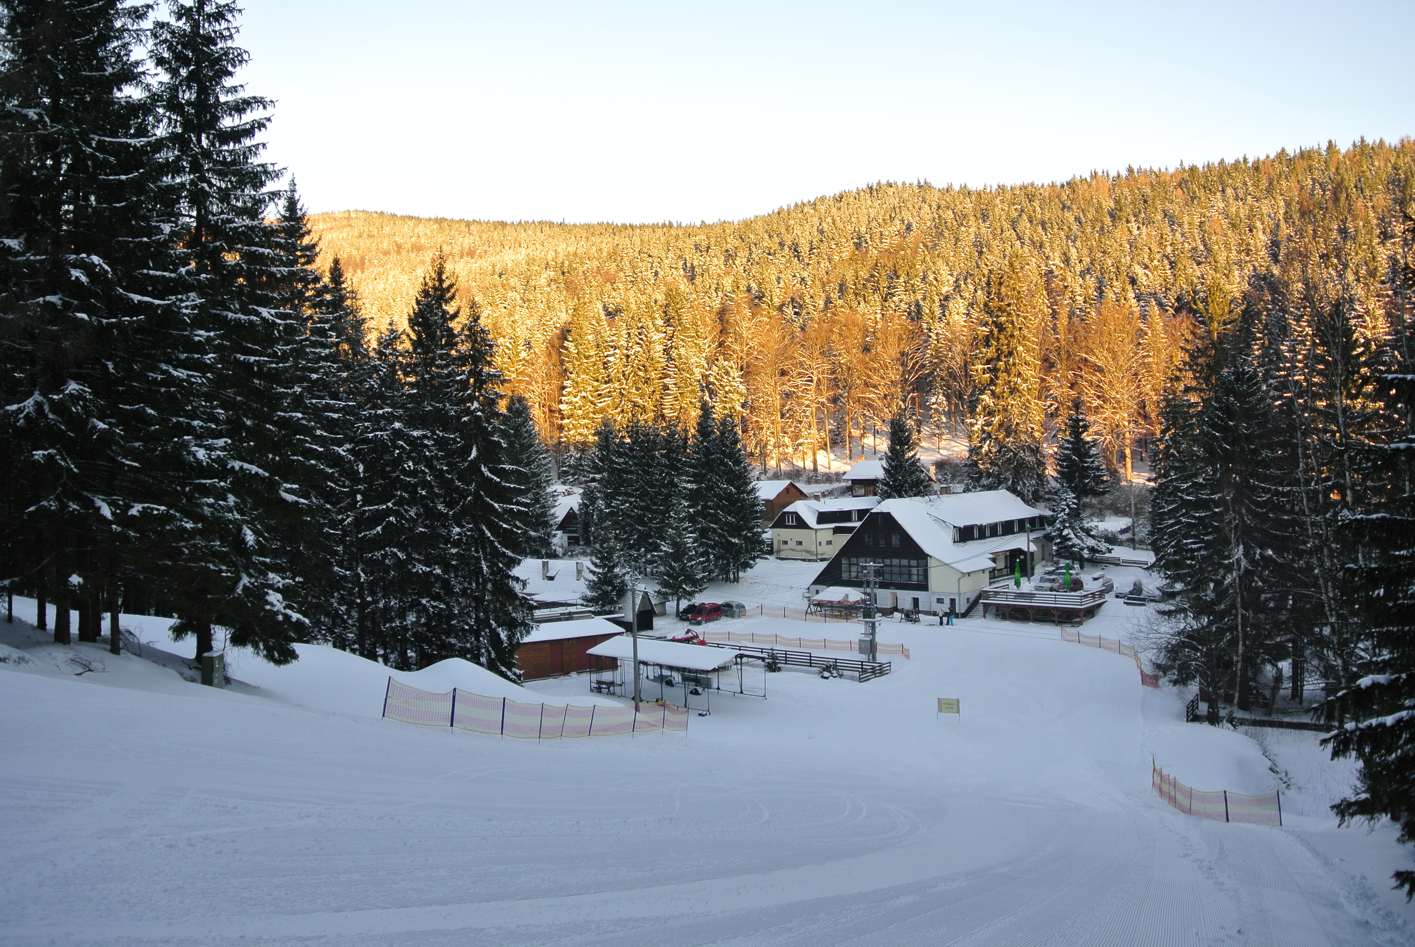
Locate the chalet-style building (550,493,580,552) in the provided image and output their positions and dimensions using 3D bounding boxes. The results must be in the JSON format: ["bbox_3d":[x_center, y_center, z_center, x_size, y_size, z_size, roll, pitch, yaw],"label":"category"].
[{"bbox_3d":[-22.372,7.877,187.000,7.500,8.900,8.000,-2,1,-6],"label":"chalet-style building"}]

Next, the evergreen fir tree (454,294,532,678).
[{"bbox_3d":[-12.944,0.889,68.000,5.500,23.240,5.500,-2,1,-11],"label":"evergreen fir tree"}]

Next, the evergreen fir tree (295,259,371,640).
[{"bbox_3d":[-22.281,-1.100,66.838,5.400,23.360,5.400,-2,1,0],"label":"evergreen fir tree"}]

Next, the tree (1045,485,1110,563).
[{"bbox_3d":[44.449,6.347,138.000,7.800,10.020,7.800,-1,1,18],"label":"tree"}]

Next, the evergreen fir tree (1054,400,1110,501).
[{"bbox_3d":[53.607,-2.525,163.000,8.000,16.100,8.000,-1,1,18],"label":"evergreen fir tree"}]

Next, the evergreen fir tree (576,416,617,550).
[{"bbox_3d":[-14.313,1.888,150.000,6.000,18.010,6.000,-2,1,-5],"label":"evergreen fir tree"}]

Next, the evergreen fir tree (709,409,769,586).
[{"bbox_3d":[3.543,2.792,143.847,7.300,22.040,7.300,-2,1,0],"label":"evergreen fir tree"}]

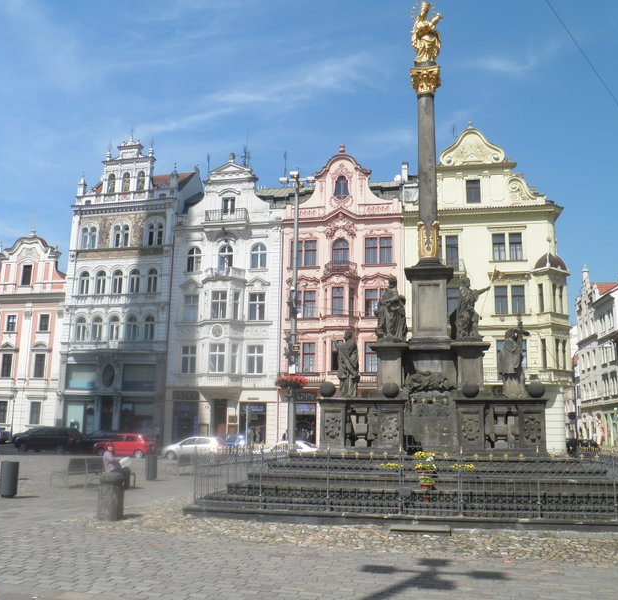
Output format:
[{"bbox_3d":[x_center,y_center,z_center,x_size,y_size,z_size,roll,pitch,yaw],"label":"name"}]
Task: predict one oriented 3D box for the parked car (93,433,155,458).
[{"bbox_3d":[-10.861,8.590,38.200,3.600,1.510,1.630,-1,-11,12],"label":"parked car"}]

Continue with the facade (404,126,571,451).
[{"bbox_3d":[13.411,-0.158,51.836,10.840,24.140,12.000,-1,-11,12],"label":"facade"}]

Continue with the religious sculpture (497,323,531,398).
[{"bbox_3d":[4.382,1.278,13.833,0.650,1.639,0.550,-5,-13,29],"label":"religious sculpture"}]

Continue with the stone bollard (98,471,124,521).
[{"bbox_3d":[-3.454,3.394,11.291,0.440,0.795,0.440,1,-11,0],"label":"stone bollard"}]

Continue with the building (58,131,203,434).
[{"bbox_3d":[-15.314,-0.211,61.296,10.012,27.727,10.000,-2,-12,12],"label":"building"}]

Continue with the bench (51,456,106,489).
[{"bbox_3d":[-6.470,4.831,18.200,0.620,0.800,1.850,-1,-11,12],"label":"bench"}]

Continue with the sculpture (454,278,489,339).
[{"bbox_3d":[3.731,0.212,14.860,0.873,1.449,0.550,2,-11,-5],"label":"sculpture"}]

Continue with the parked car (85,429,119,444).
[{"bbox_3d":[-13.940,9.945,46.000,4.200,1.450,1.750,-1,-11,12],"label":"parked car"}]

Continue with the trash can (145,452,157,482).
[{"bbox_3d":[-4.938,5.248,20.300,0.380,0.820,0.380,1,-11,0],"label":"trash can"}]

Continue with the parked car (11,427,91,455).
[{"bbox_3d":[-15.613,8.587,39.326,4.300,1.550,1.780,-2,-12,12],"label":"parked car"}]

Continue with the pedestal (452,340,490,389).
[{"bbox_3d":[3.656,1.497,14.603,0.881,1.128,0.800,-2,-12,12],"label":"pedestal"}]

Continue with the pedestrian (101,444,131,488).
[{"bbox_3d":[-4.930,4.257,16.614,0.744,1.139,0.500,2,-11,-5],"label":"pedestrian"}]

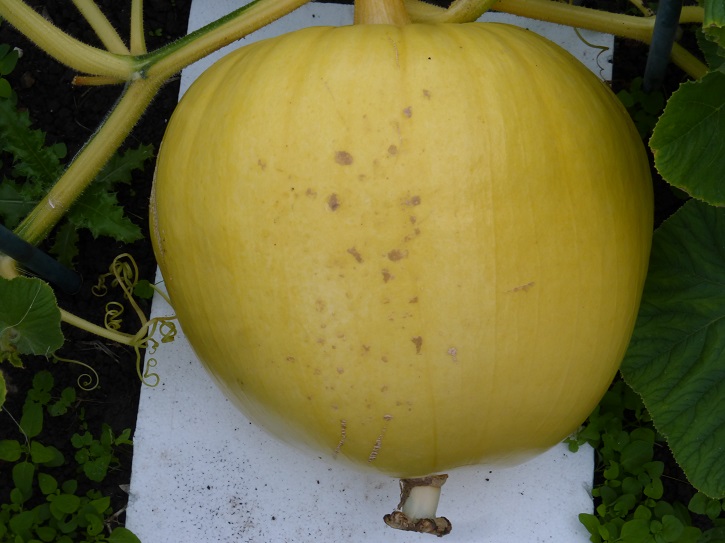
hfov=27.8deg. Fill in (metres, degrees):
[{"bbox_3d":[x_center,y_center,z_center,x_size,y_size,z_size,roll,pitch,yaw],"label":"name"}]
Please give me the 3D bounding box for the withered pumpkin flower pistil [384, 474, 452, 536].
[{"bbox_3d":[0.045,0.186,1.170,0.054,0.049,0.049,7,99,0],"label":"withered pumpkin flower pistil"}]

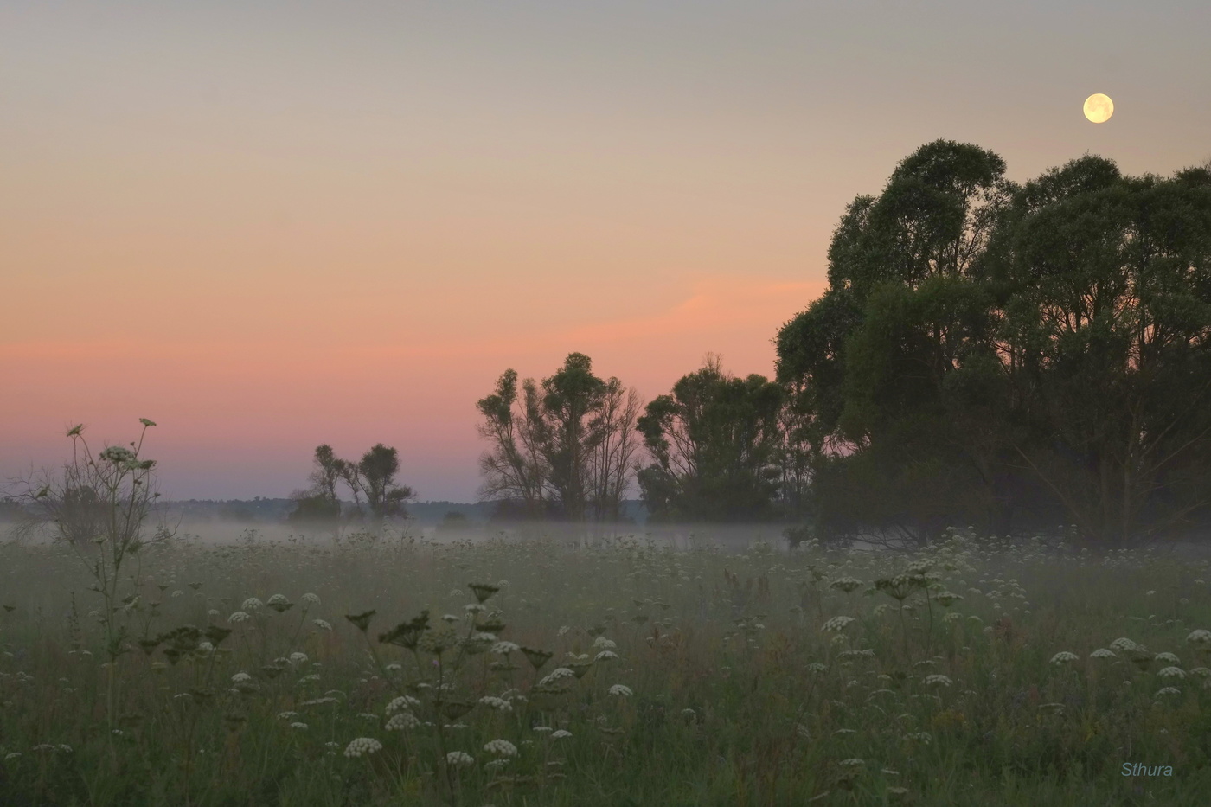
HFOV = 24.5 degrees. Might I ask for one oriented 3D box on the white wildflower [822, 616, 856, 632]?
[{"bbox_3d":[0.636,0.600,7.600,0.095,0.041,0.092,0,-2,0],"label":"white wildflower"}]

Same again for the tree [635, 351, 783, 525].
[{"bbox_3d":[6.613,2.372,175.000,9.371,10.795,7.965,0,-2,0],"label":"tree"}]

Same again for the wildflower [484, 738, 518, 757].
[{"bbox_3d":[-0.258,0.850,6.900,0.084,0.040,0.082,0,-2,0],"label":"wildflower"}]

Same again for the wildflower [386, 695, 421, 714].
[{"bbox_3d":[-0.506,0.754,7.000,0.090,0.042,0.087,0,-2,0],"label":"wildflower"}]

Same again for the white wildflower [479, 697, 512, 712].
[{"bbox_3d":[-0.280,0.764,7.100,0.087,0.036,0.084,0,-2,0],"label":"white wildflower"}]

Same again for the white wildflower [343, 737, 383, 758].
[{"bbox_3d":[-0.574,0.812,6.600,0.094,0.044,0.091,0,-2,0],"label":"white wildflower"}]

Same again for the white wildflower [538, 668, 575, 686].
[{"bbox_3d":[-0.124,0.695,7.100,0.096,0.043,0.093,0,-2,0],"label":"white wildflower"}]

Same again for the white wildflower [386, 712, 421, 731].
[{"bbox_3d":[-0.499,0.786,6.900,0.089,0.042,0.086,0,-2,0],"label":"white wildflower"}]

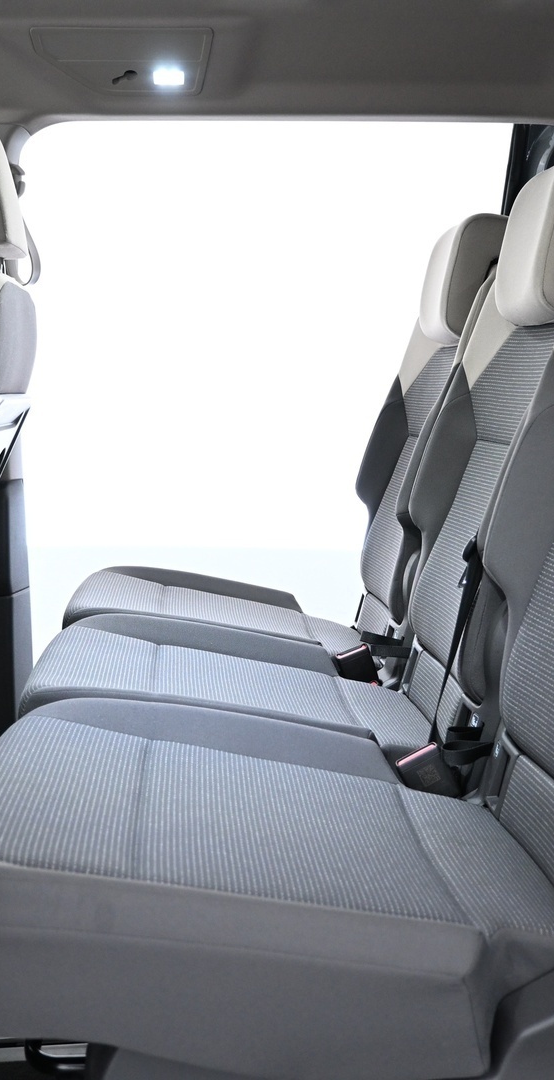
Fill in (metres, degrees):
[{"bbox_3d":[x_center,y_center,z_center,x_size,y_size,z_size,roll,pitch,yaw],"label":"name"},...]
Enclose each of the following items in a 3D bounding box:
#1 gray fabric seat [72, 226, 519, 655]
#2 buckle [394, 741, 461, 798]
[{"bbox_3d":[0.046,-0.021,1.831,0.742,1.015,0.441,-1,7,-5],"label":"gray fabric seat"},{"bbox_3d":[0.161,0.255,1.202,0.047,0.066,0.024,-27,9,-1],"label":"buckle"}]

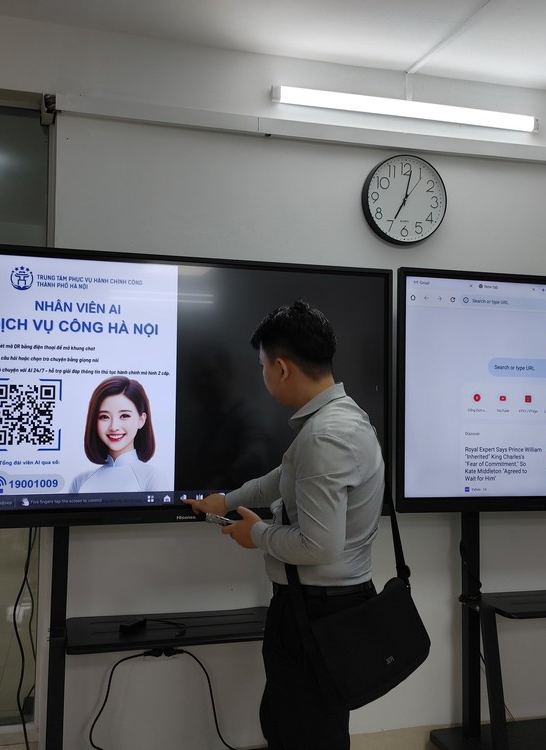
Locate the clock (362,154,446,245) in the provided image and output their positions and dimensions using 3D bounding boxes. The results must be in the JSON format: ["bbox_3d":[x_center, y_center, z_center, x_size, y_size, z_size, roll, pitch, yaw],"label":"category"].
[{"bbox_3d":[0.545,-0.721,3.103,0.360,0.360,0.050,1,-2,-14],"label":"clock"}]

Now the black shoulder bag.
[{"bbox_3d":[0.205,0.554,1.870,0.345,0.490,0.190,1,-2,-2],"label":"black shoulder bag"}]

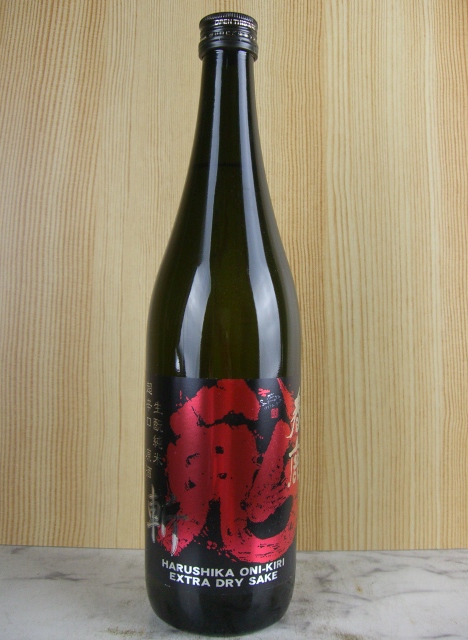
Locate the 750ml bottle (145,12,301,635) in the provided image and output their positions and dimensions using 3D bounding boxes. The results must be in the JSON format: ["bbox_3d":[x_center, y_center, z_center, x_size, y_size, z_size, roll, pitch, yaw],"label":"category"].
[{"bbox_3d":[-0.005,-0.001,0.352,0.077,0.294,0.077,1,0,0],"label":"750ml bottle"}]

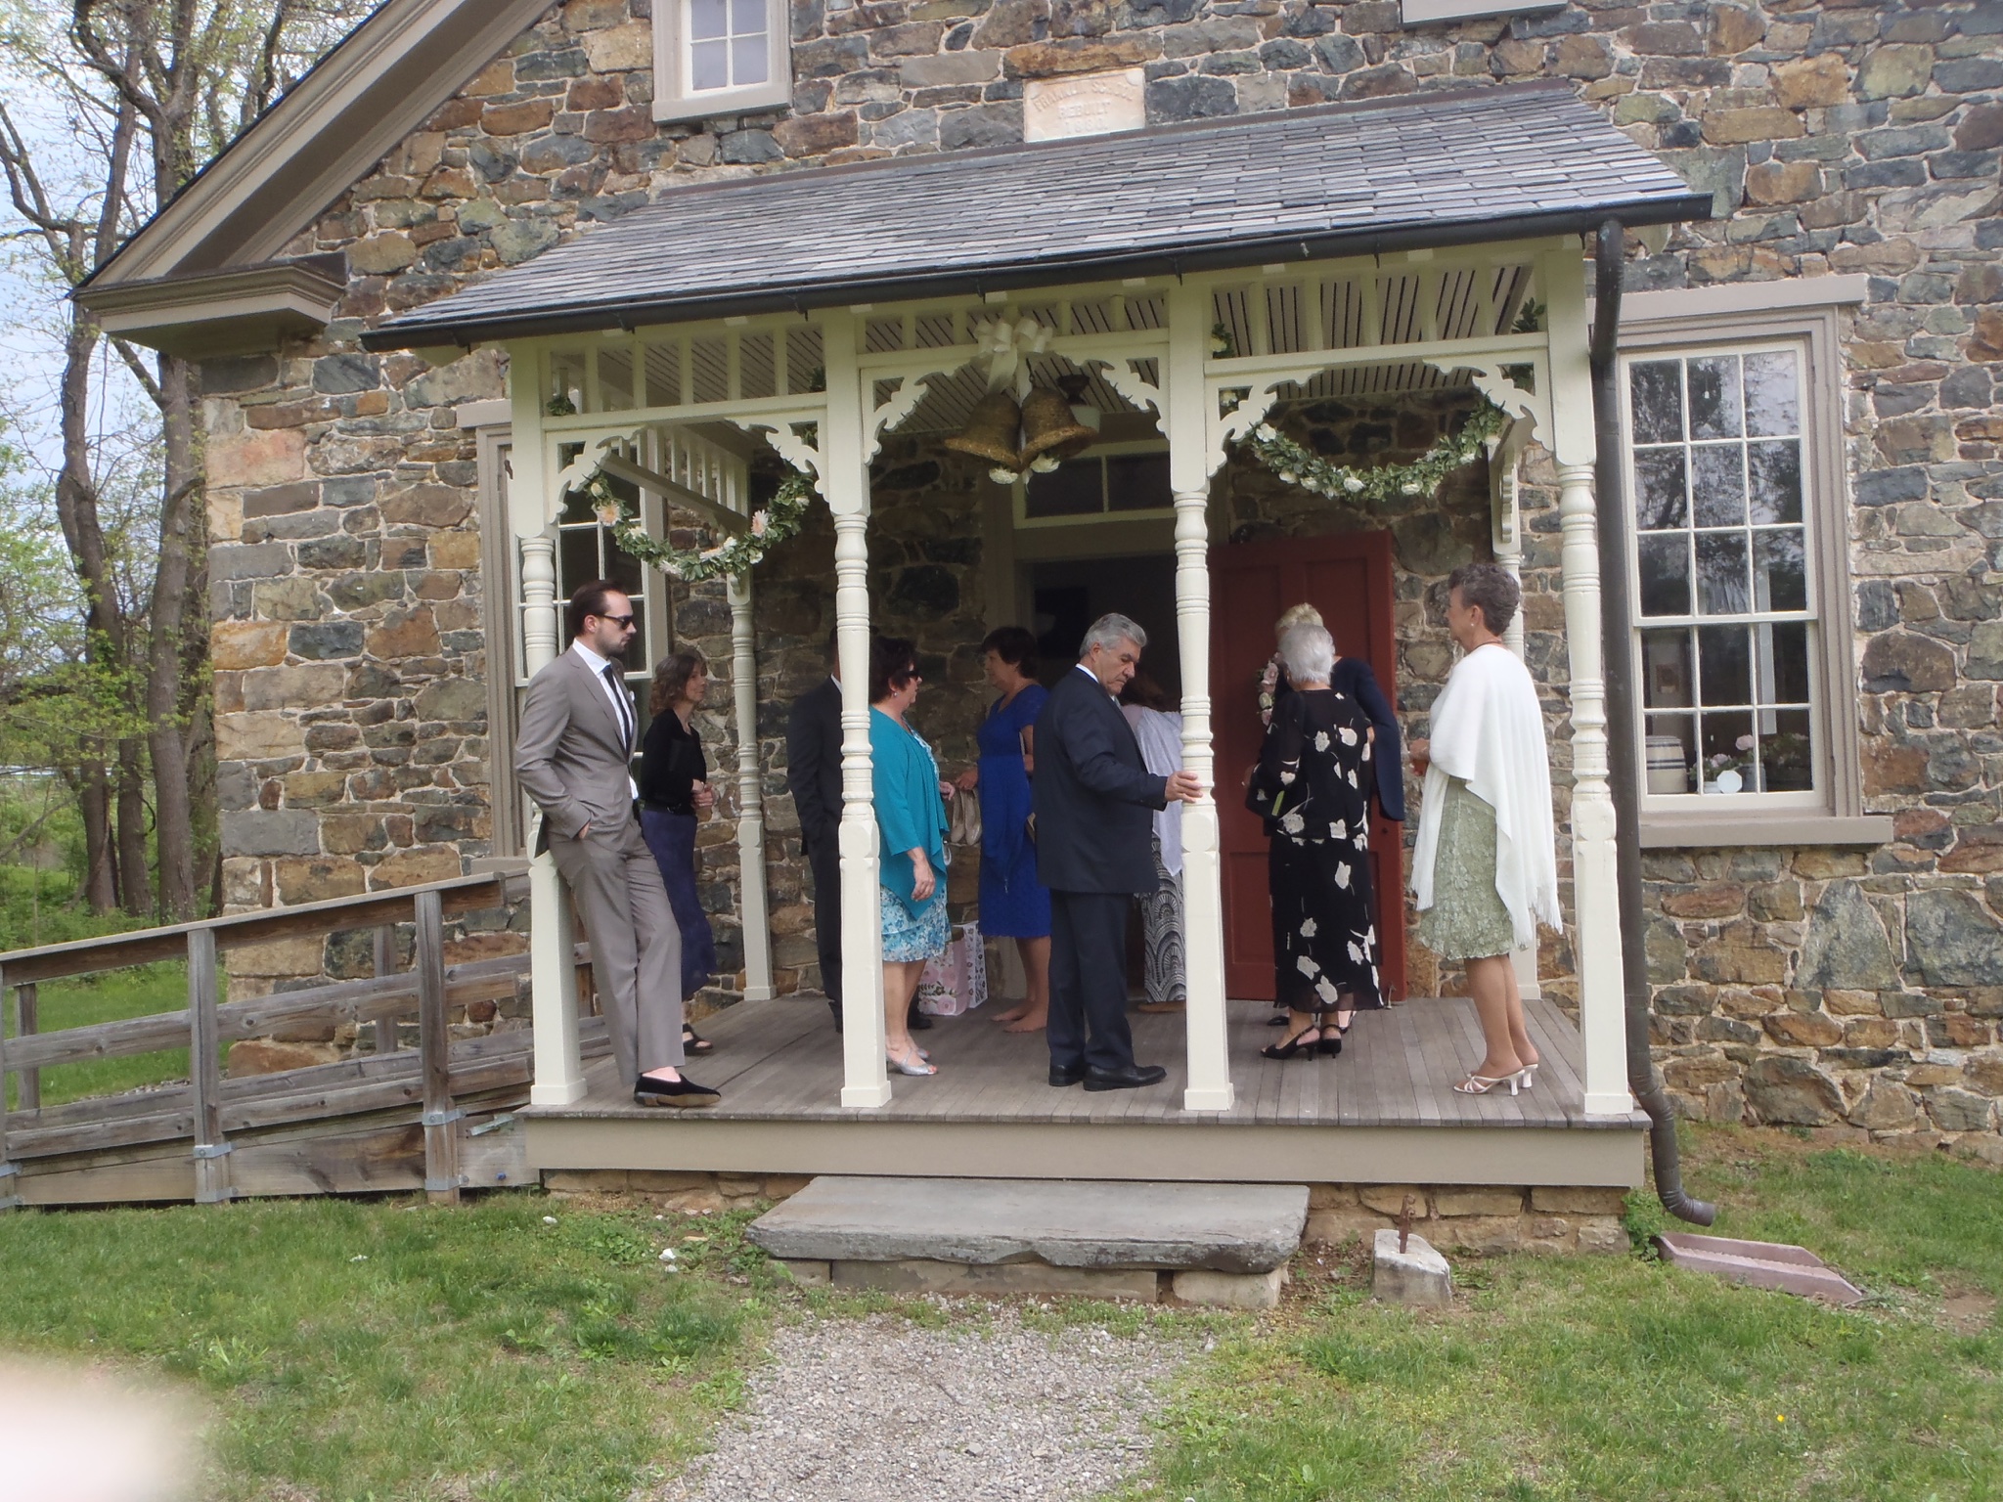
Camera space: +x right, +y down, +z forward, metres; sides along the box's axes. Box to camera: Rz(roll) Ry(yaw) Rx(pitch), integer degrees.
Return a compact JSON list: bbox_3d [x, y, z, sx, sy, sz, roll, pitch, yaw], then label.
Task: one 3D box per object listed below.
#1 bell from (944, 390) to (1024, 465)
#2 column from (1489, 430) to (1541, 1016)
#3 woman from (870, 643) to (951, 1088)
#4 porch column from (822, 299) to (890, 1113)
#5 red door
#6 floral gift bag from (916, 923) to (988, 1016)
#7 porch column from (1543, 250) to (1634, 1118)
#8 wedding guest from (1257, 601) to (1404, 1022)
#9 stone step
[{"bbox_3d":[-0.053,-1.080,5.457,0.265,0.245,0.265,19,11,0],"label":"bell"},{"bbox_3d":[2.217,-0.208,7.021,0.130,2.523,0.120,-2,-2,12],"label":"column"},{"bbox_3d":[-0.371,0.380,6.144,0.350,1.643,0.460,-2,0,15],"label":"woman"},{"bbox_3d":[-0.496,-0.151,5.603,0.145,2.726,0.145,-2,0,11],"label":"porch column"},{"bbox_3d":[1.349,0.081,7.277,0.877,2.056,0.050,-2,0,22],"label":"red door"},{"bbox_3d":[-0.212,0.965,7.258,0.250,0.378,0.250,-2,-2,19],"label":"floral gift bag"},{"bbox_3d":[1.826,-0.227,5.072,0.141,2.686,0.141,-2,-1,12],"label":"porch column"},{"bbox_3d":[1.313,0.252,6.459,0.550,1.698,0.450,-3,-2,25],"label":"wedding guest"},{"bbox_3d":[0.094,1.456,5.009,1.660,0.090,0.680,-2,-1,12],"label":"stone step"}]

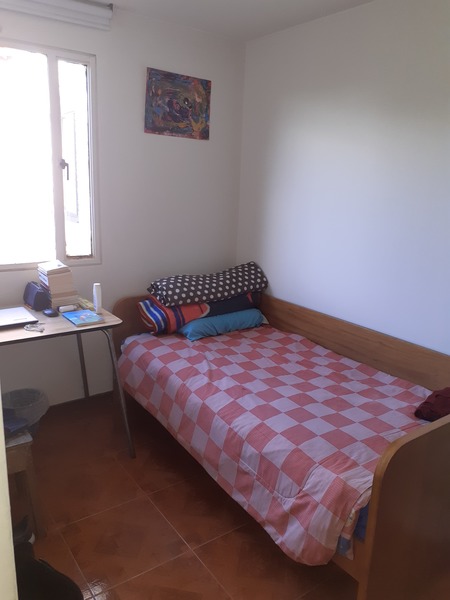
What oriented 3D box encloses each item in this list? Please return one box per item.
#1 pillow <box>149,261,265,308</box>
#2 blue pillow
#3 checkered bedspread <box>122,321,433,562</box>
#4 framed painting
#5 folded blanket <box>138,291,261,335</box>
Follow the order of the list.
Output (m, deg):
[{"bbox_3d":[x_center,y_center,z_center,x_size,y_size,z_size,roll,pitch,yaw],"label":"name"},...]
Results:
[{"bbox_3d":[-0.101,-0.129,3.109,0.802,0.179,0.260,-13,20,-31],"label":"pillow"},{"bbox_3d":[-0.020,0.124,3.126,0.657,0.142,0.238,-10,19,-39],"label":"blue pillow"},{"bbox_3d":[0.257,0.536,2.498,0.997,0.357,1.864,-8,18,-34],"label":"checkered bedspread"},{"bbox_3d":[-0.292,-1.241,2.995,0.468,0.376,0.022,-6,17,-35],"label":"framed painting"},{"bbox_3d":[-0.165,0.047,3.206,0.824,0.214,0.275,-8,18,-32],"label":"folded blanket"}]

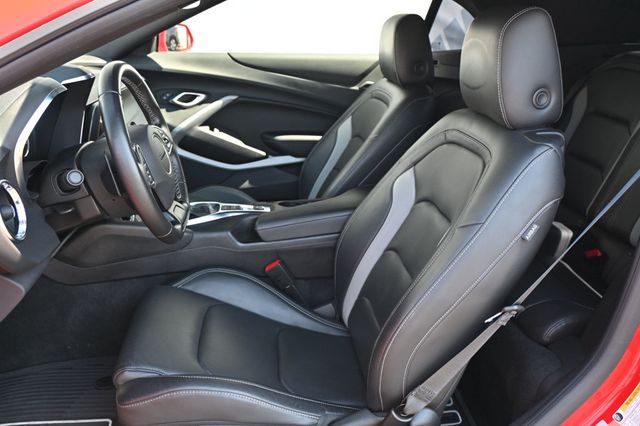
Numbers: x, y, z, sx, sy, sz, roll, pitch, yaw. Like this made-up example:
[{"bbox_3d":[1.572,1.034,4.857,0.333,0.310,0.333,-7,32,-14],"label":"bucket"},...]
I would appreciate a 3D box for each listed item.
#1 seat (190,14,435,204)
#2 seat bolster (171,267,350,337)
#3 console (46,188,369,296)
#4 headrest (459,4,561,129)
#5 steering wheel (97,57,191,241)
[{"bbox_3d":[-0.059,-0.161,1.859,0.840,0.960,0.540,-1,19,-6],"label":"seat"},{"bbox_3d":[-0.141,0.247,1.407,0.460,0.125,0.145,14,16,-11],"label":"seat bolster"},{"bbox_3d":[-0.267,0.060,1.524,0.880,0.240,0.270,-1,19,-6],"label":"console"},{"bbox_3d":[0.356,-0.289,1.089,0.158,0.215,0.250,-1,19,-6],"label":"headrest"},{"bbox_3d":[-0.352,-0.114,1.075,0.100,0.355,0.365,-17,19,0],"label":"steering wheel"}]

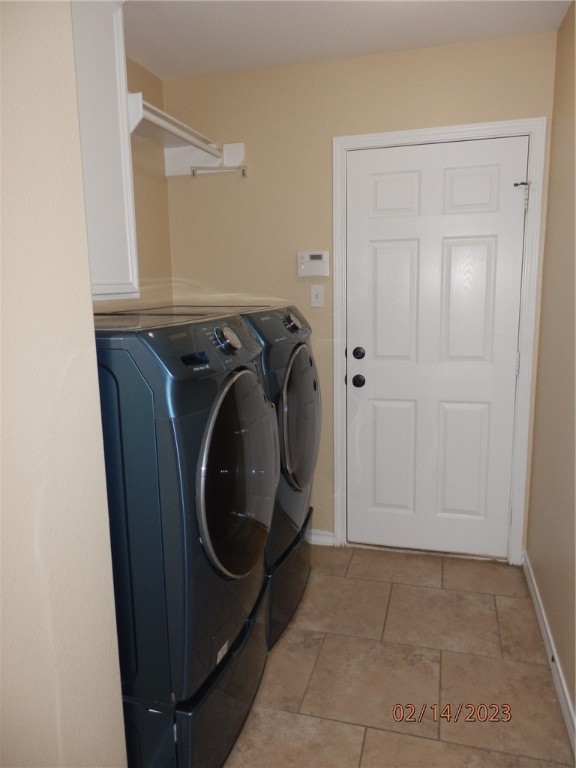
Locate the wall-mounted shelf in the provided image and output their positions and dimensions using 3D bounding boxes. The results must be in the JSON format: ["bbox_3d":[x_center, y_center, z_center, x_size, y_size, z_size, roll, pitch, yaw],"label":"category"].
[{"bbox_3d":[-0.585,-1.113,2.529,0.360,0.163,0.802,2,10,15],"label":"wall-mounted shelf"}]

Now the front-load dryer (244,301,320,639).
[{"bbox_3d":[-0.271,0.336,2.463,0.820,1.322,0.688,2,10,15],"label":"front-load dryer"}]

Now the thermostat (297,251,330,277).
[{"bbox_3d":[0.129,-0.612,2.824,0.160,0.131,0.030,2,10,15],"label":"thermostat"}]

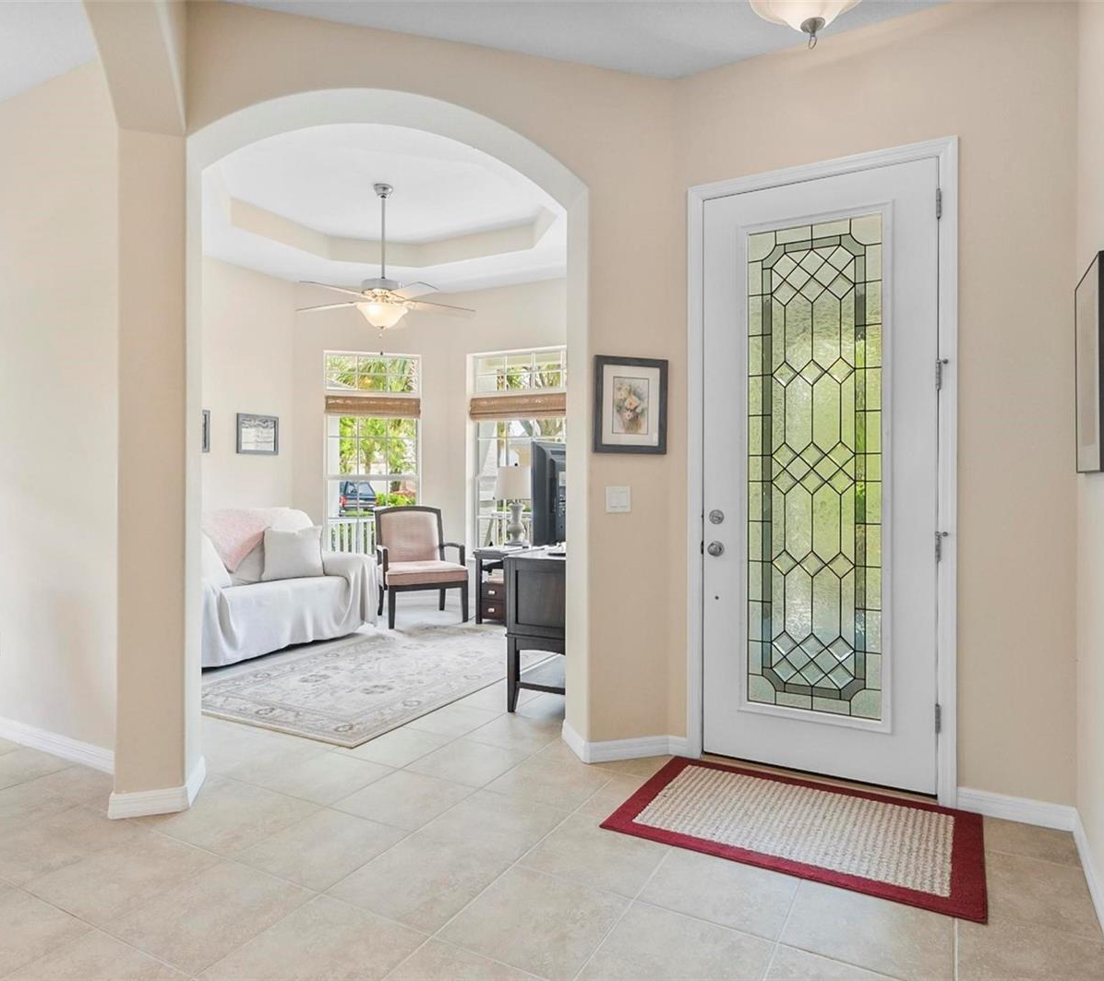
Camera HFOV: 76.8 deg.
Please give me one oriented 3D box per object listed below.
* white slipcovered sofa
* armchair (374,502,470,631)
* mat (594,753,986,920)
[{"bbox_3d":[-2.252,0.655,5.175,1.000,0.970,1.620,1,1,29],"label":"white slipcovered sofa"},{"bbox_3d":[-1.150,0.636,6.090,0.670,0.970,0.710,0,1,-25],"label":"armchair"},{"bbox_3d":[0.868,1.179,2.479,1.149,0.016,0.712,1,1,27],"label":"mat"}]

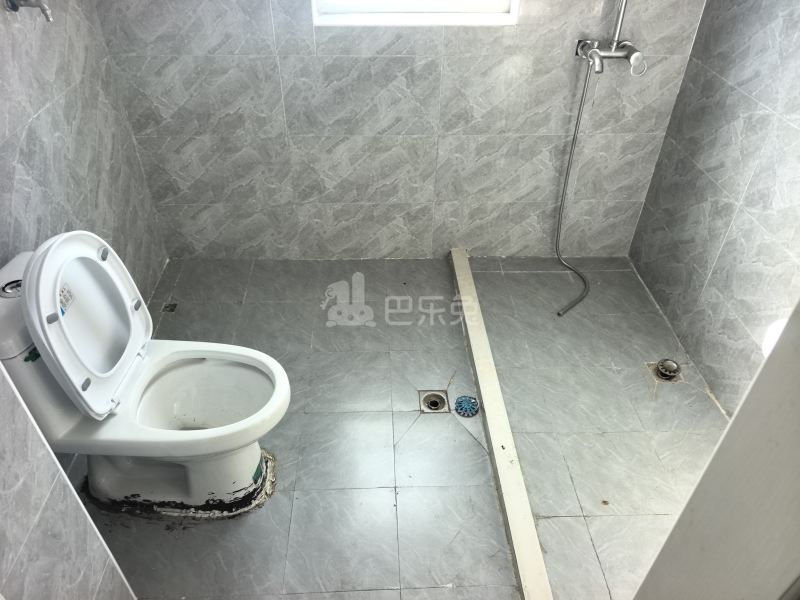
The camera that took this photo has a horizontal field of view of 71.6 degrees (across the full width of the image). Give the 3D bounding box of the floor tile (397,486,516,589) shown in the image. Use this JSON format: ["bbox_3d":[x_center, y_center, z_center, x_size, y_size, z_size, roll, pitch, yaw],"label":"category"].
[{"bbox_3d":[0.139,0.633,1.506,0.290,0.010,0.292,-1,37,-2],"label":"floor tile"}]

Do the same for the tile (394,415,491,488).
[{"bbox_3d":[0.126,0.458,1.740,0.290,0.010,0.292,-1,37,-2],"label":"tile"}]

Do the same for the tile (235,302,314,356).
[{"bbox_3d":[-0.496,0.107,2.234,0.300,0.010,0.300,-1,39,-3],"label":"tile"}]

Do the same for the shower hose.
[{"bbox_3d":[0.735,-0.428,2.176,0.219,0.903,0.400,-1,37,-2],"label":"shower hose"}]

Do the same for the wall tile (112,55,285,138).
[{"bbox_3d":[-0.748,-0.770,2.102,0.600,0.302,0.010,-1,38,-3],"label":"wall tile"}]

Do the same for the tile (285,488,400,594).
[{"bbox_3d":[-0.152,0.650,1.510,0.297,0.010,0.297,-1,38,-3],"label":"tile"}]

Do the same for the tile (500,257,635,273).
[{"bbox_3d":[0.785,-0.166,2.614,0.619,0.010,0.120,-1,39,-3],"label":"tile"}]

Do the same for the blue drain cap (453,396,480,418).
[{"bbox_3d":[0.226,0.357,1.848,0.078,0.024,0.078,1,37,0],"label":"blue drain cap"}]

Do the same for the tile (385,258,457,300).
[{"bbox_3d":[0.088,-0.093,2.463,0.290,0.010,0.313,-1,38,-2],"label":"tile"}]

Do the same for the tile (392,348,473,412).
[{"bbox_3d":[0.118,0.283,2.028,0.300,0.010,0.300,-1,39,-3],"label":"tile"}]

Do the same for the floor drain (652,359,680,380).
[{"bbox_3d":[0.973,0.255,2.011,0.084,0.035,0.084,-1,38,-3],"label":"floor drain"}]

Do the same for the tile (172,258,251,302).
[{"bbox_3d":[-0.812,-0.085,2.438,0.297,0.010,0.305,-1,38,-3],"label":"tile"}]

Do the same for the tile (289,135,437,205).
[{"bbox_3d":[-0.147,-0.548,2.336,0.599,0.305,0.010,-1,39,-3],"label":"tile"}]

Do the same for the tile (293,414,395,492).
[{"bbox_3d":[-0.167,0.468,1.744,0.297,0.010,0.297,-1,38,-3],"label":"tile"}]

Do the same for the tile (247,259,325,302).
[{"bbox_3d":[-0.505,-0.083,2.438,0.298,0.010,0.313,-1,38,-2],"label":"tile"}]

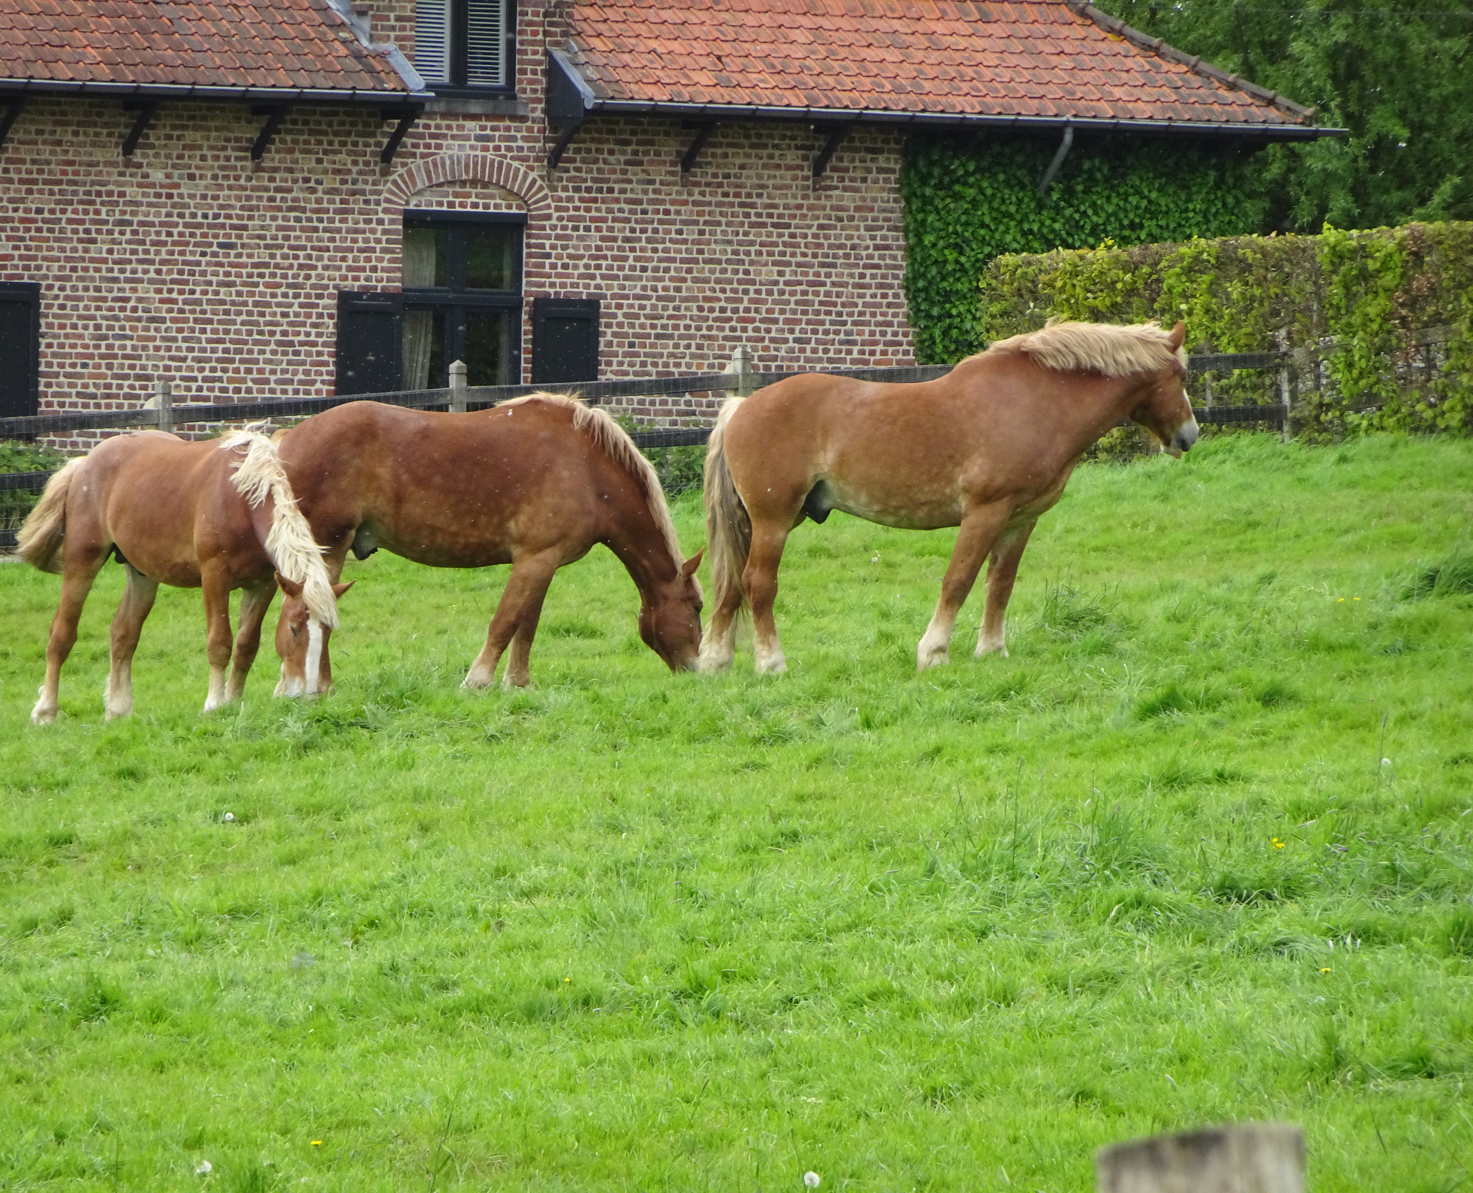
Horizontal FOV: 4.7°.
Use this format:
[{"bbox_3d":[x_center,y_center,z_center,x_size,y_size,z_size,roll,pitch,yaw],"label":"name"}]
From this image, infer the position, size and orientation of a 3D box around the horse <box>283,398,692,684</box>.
[{"bbox_3d":[-1.326,-0.278,94.200,2.320,1.610,0.660,2,1,-3],"label":"horse"}]

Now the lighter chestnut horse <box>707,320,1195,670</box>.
[{"bbox_3d":[1.144,-0.521,94.300,2.580,1.900,0.660,2,1,4],"label":"lighter chestnut horse"}]

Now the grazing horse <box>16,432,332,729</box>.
[{"bbox_3d":[-2.902,-0.114,93.500,2.050,1.550,0.620,2,1,43],"label":"grazing horse"}]

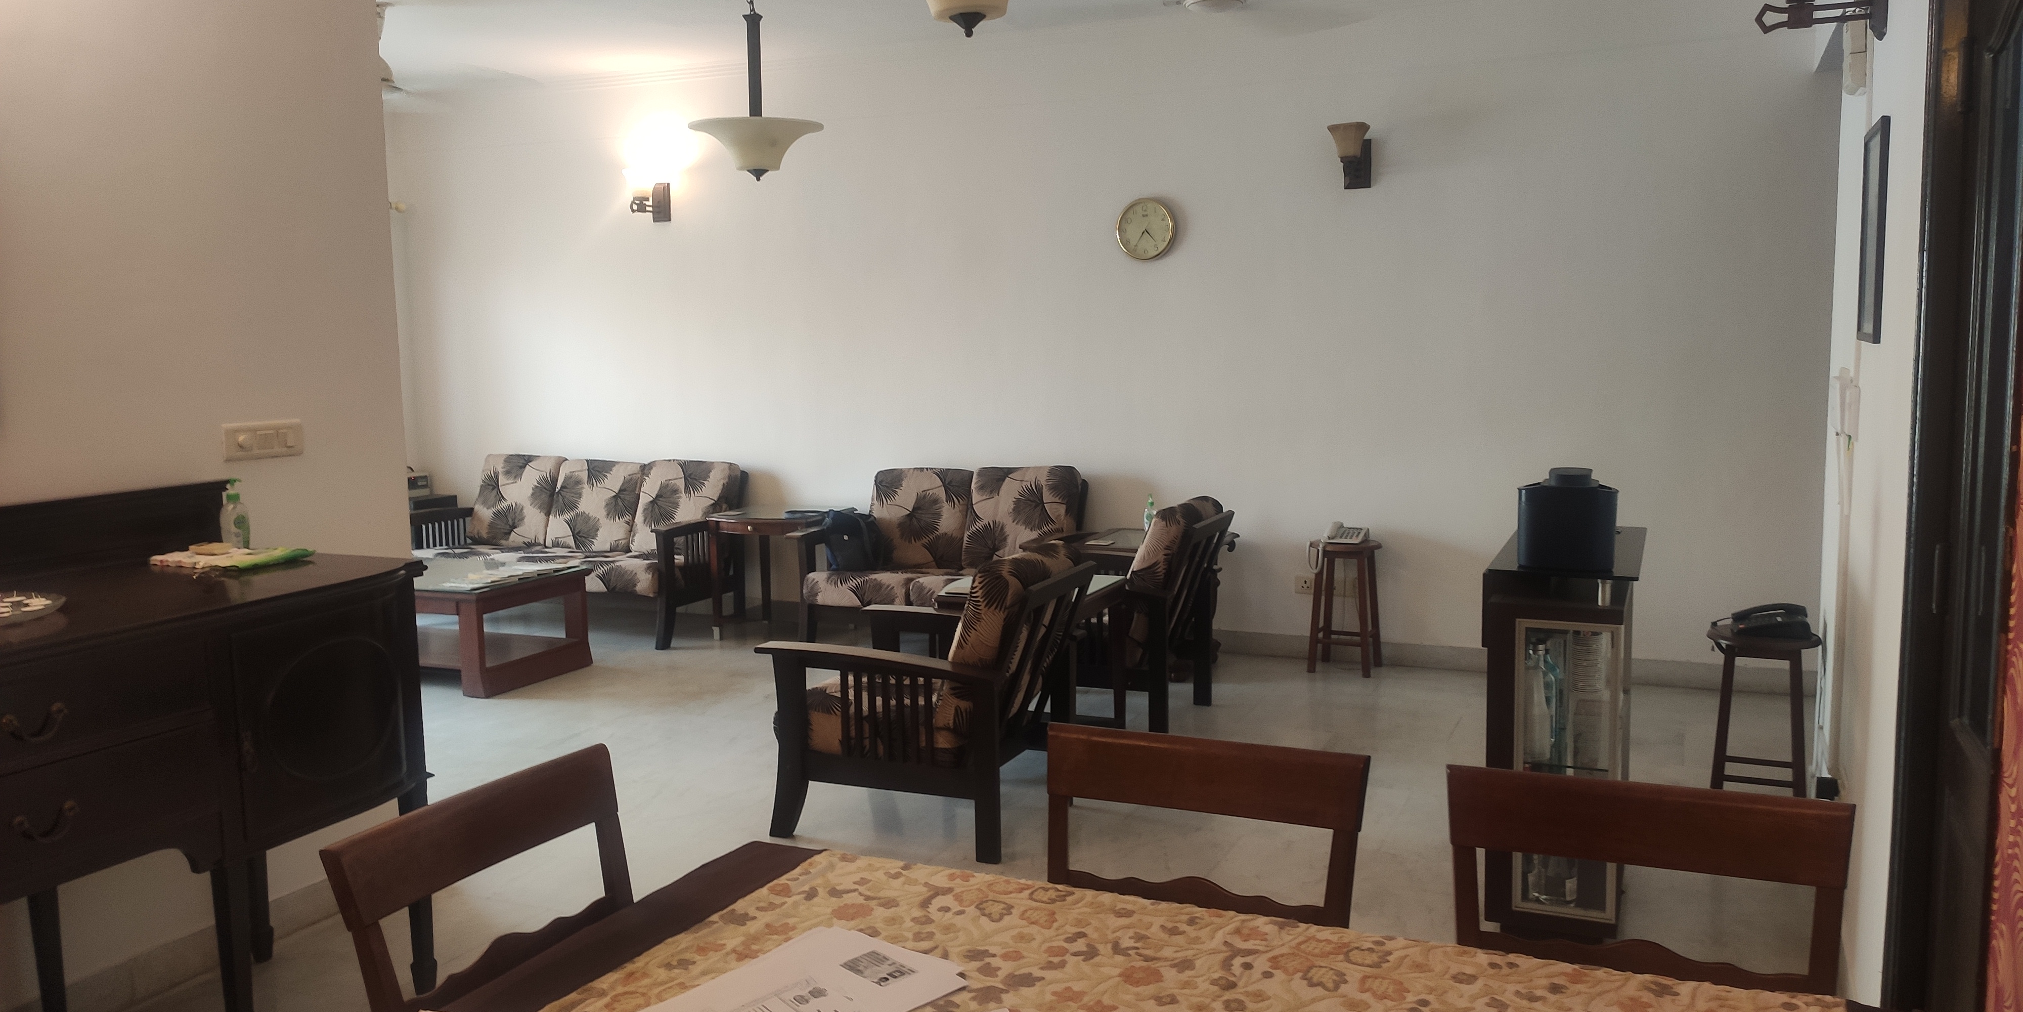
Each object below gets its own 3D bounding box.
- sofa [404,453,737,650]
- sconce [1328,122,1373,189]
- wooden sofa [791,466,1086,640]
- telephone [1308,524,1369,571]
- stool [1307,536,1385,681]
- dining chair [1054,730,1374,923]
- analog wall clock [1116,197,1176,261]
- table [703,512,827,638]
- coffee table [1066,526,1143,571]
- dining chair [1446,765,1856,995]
[{"bbox_3d":[-2.311,0.197,7.896,1.834,0.849,0.772,2,7,24],"label":"sofa"},{"bbox_3d":[1.415,-1.454,6.309,0.175,0.252,0.233,2,7,24],"label":"sconce"},{"bbox_3d":[-0.293,0.268,7.200,1.300,0.860,0.850,2,7,26],"label":"wooden sofa"},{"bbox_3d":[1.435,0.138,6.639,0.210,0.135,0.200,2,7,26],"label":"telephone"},{"bbox_3d":[1.471,0.445,6.680,0.315,0.565,0.315,2,7,26],"label":"stool"},{"bbox_3d":[0.157,0.804,1.879,0.460,0.930,0.520,2,7,26],"label":"dining chair"},{"bbox_3d":[0.624,-1.275,7.012,0.290,0.290,0.045,2,7,26],"label":"analog wall clock"},{"bbox_3d":[-1.131,0.348,7.506,0.557,0.594,0.512,2,7,24],"label":"table"},{"bbox_3d":[0.603,0.436,6.597,0.609,0.561,0.691,2,7,24],"label":"coffee table"},{"bbox_3d":[0.671,0.820,1.671,0.460,0.930,0.510,2,7,24],"label":"dining chair"}]

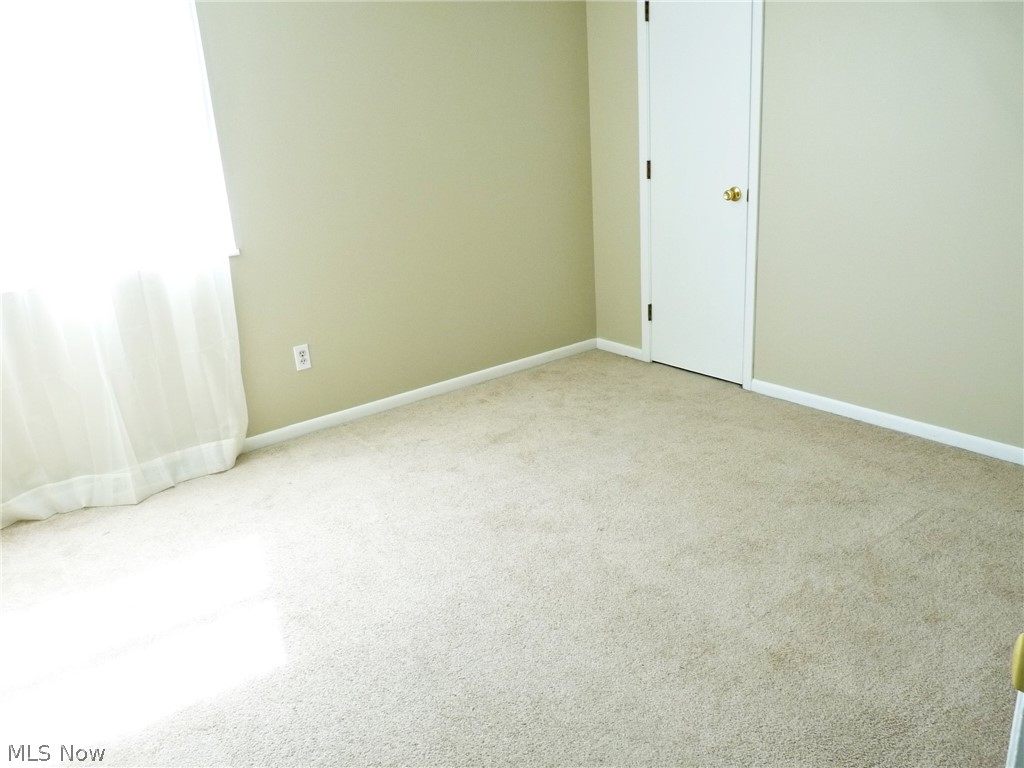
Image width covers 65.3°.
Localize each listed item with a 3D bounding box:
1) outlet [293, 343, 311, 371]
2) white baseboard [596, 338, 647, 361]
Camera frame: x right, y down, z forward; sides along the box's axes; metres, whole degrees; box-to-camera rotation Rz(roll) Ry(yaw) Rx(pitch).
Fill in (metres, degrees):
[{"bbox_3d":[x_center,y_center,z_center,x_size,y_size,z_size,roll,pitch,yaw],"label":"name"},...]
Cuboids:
[{"bbox_3d":[-0.973,-0.123,3.708,0.071,0.115,0.007,-17,23,-33],"label":"outlet"},{"bbox_3d":[0.631,-0.200,4.666,0.015,0.068,0.382,-17,23,-33],"label":"white baseboard"}]

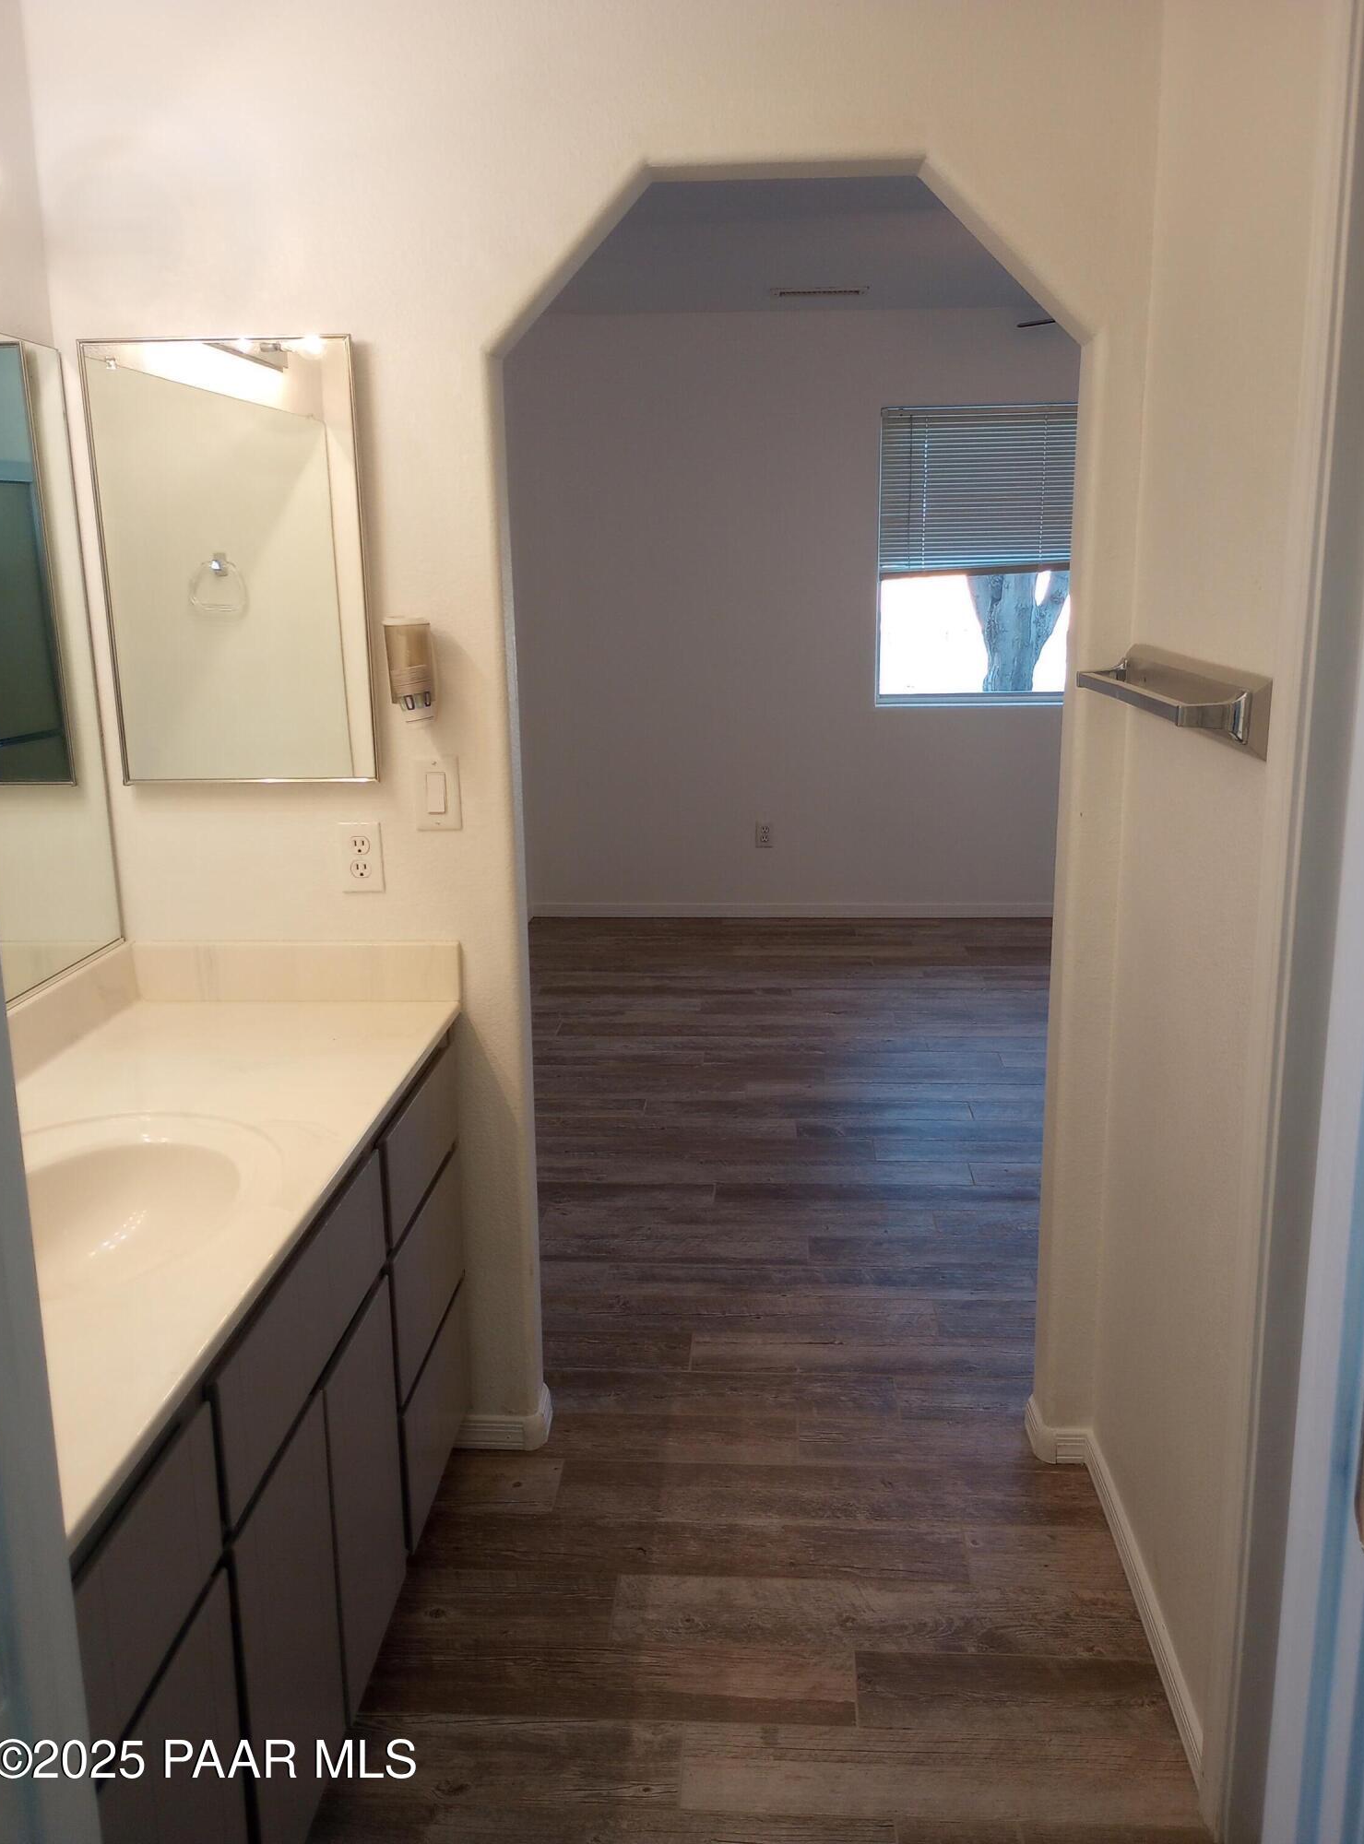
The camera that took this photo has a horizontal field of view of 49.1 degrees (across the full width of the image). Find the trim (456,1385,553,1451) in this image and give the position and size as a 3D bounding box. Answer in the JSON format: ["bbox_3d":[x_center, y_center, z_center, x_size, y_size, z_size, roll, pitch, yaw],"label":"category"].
[{"bbox_3d":[-0.320,0.870,2.651,0.176,0.064,0.137,0,13,4],"label":"trim"}]

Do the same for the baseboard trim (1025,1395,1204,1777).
[{"bbox_3d":[0.625,0.949,2.244,0.102,0.064,0.836,0,13,4],"label":"baseboard trim"}]

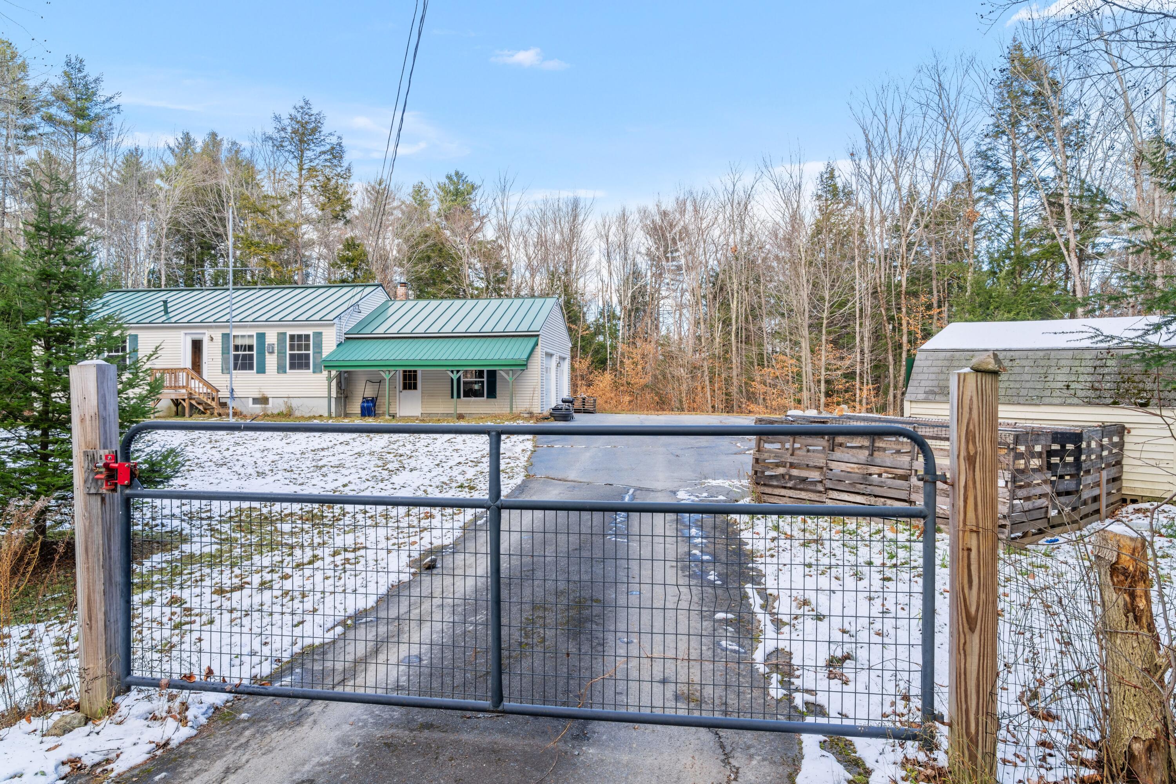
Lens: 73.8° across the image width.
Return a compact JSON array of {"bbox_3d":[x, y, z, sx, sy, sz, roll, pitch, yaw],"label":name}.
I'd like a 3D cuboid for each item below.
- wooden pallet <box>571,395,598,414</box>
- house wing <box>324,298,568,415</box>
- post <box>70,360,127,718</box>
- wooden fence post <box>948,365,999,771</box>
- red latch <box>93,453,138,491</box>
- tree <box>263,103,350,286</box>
[{"bbox_3d":[-0.170,0.550,33.900,1.100,0.740,1.150,0,0,8],"label":"wooden pallet"},{"bbox_3d":[-4.950,-1.480,30.800,7.550,4.600,8.900,0,0,8],"label":"house wing"},{"bbox_3d":[-2.420,0.710,3.880,0.138,1.700,0.138,-1,0,5],"label":"post"},{"bbox_3d":[1.445,0.710,2.940,0.140,1.560,0.140,0,0,14],"label":"wooden fence post"},{"bbox_3d":[-2.200,0.370,3.660,0.165,0.170,0.105,0,0,7],"label":"red latch"},{"bbox_3d":[-17.800,-8.700,50.000,5.400,19.400,5.400,0,0,0],"label":"tree"}]

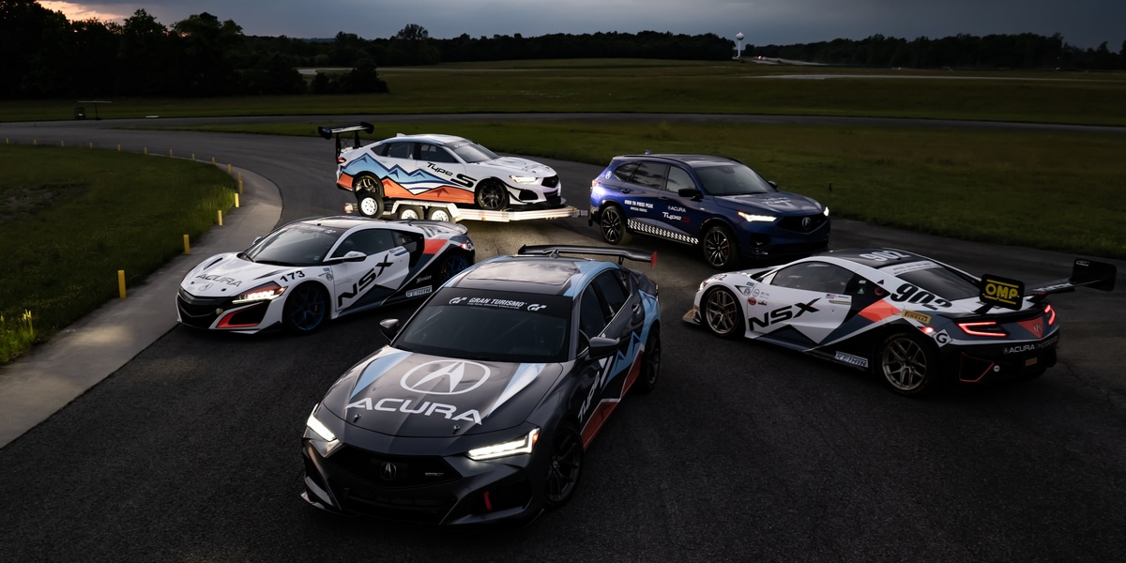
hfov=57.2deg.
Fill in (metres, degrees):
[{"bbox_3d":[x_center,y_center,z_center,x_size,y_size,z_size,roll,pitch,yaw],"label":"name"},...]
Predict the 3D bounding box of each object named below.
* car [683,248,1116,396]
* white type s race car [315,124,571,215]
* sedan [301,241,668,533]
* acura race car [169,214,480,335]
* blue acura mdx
[{"bbox_3d":[3.482,0.186,11.662,2.060,1.300,4.680,-8,14,-33],"label":"car"},{"bbox_3d":[-2.497,-2.441,21.861,5.190,1.580,2.040,5,13,22],"label":"white type s race car"},{"bbox_3d":[-0.420,0.614,9.172,2.050,1.430,4.990,4,12,17],"label":"sedan"},{"bbox_3d":[-3.128,-0.263,13.998,2.080,1.215,4.480,9,14,36],"label":"acura race car"},{"bbox_3d":[2.471,-1.375,18.328,2.080,1.710,5.040,-7,14,-33],"label":"blue acura mdx"}]

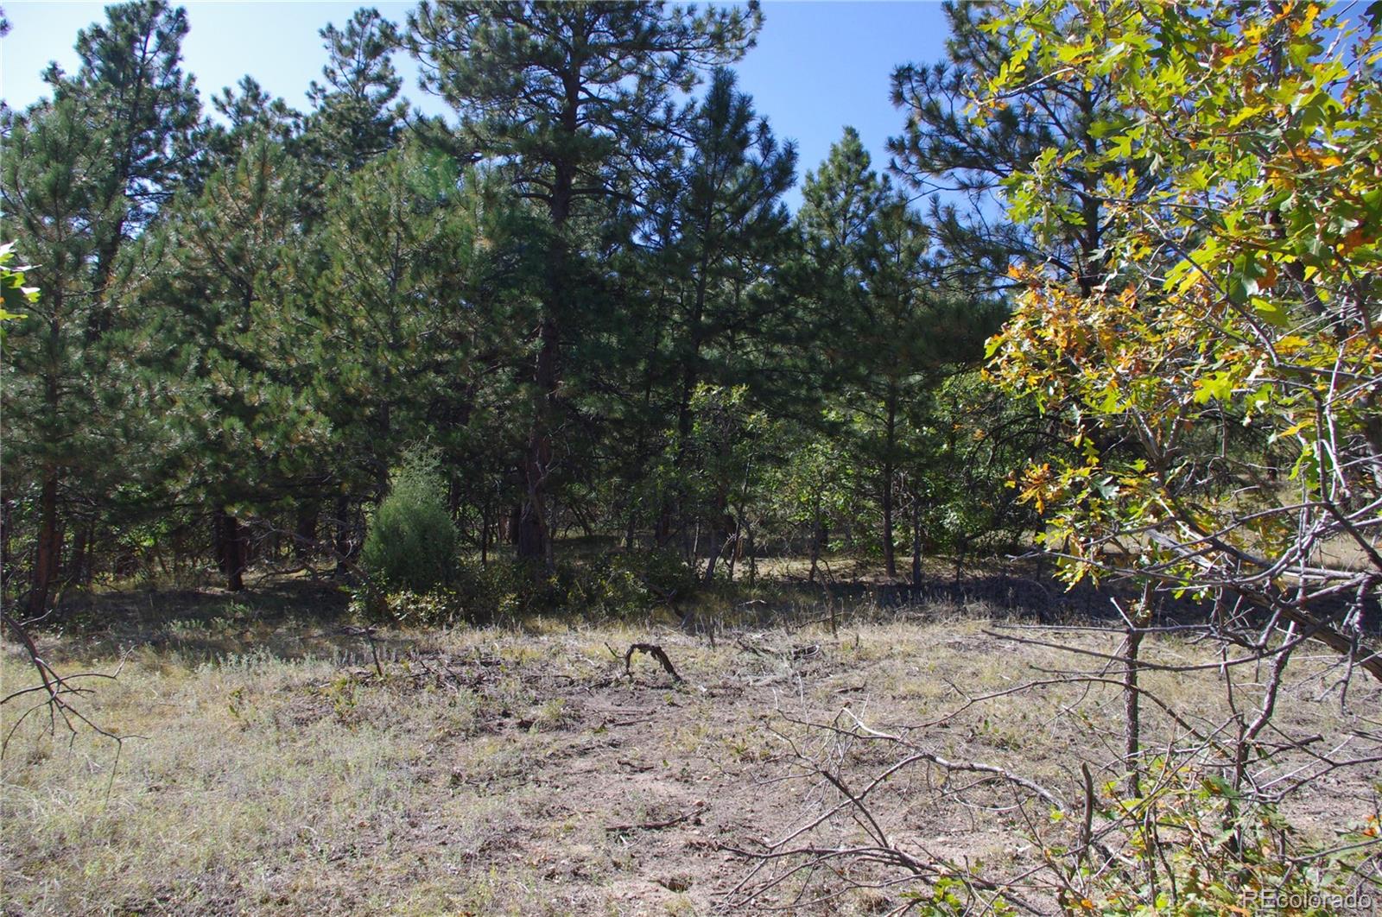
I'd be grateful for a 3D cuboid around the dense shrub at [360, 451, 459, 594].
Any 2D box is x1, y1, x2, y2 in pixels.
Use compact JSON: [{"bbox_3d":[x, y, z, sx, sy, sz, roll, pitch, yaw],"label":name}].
[{"bbox_3d":[-3.675,0.866,13.500,1.250,1.900,1.200,0,-1,0],"label":"dense shrub"}]

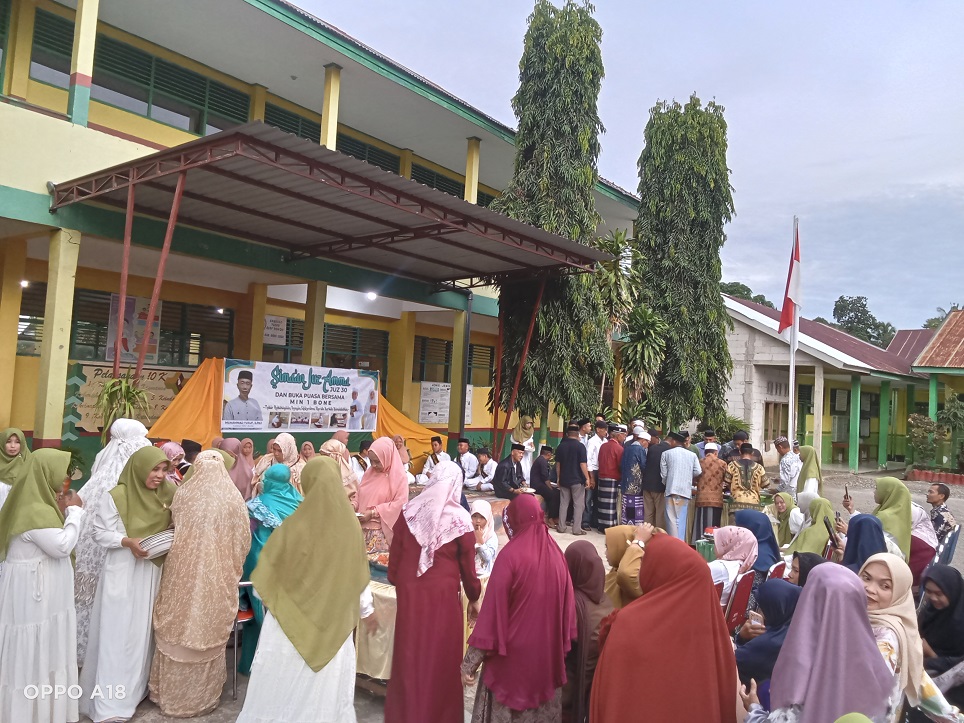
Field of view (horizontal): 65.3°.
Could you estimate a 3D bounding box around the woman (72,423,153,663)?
[{"bbox_3d":[-2.443,1.210,5.001,0.520,1.640,0.420,2,-3,12],"label":"woman"}]

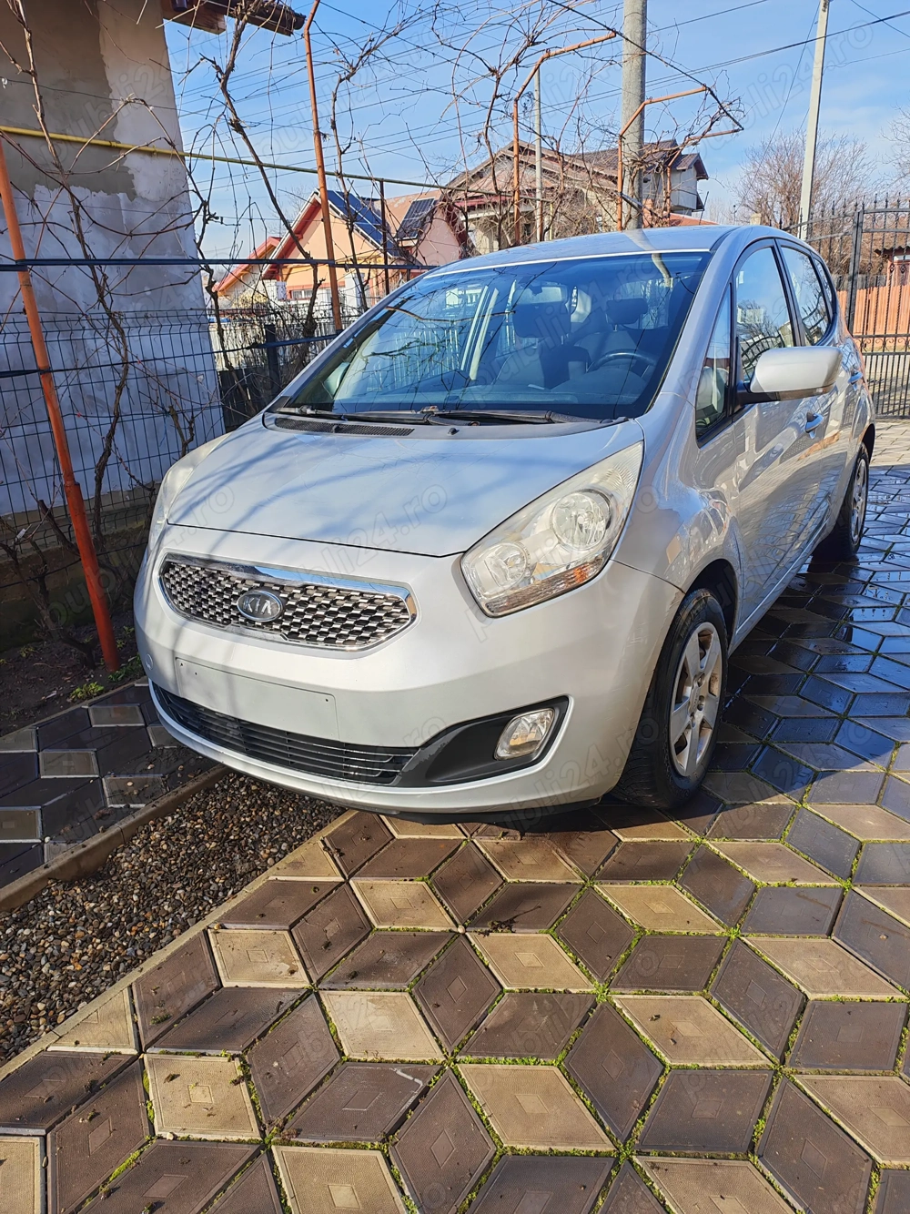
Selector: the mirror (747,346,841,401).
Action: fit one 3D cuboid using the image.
[{"bbox_3d":[0.952,-0.654,2.344,0.225,0.160,0.135,9,23,32],"label":"mirror"}]

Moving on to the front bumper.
[{"bbox_3d":[-0.335,0.105,2.273,1.750,0.650,0.610,9,23,32],"label":"front bumper"}]

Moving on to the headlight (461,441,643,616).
[{"bbox_3d":[0.251,-0.181,1.950,0.300,0.325,0.470,7,22,28],"label":"headlight"}]

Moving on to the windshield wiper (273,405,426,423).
[{"bbox_3d":[-0.351,-0.610,2.657,0.730,0.060,0.070,14,26,41],"label":"windshield wiper"}]

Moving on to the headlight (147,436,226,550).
[{"bbox_3d":[-0.794,-0.341,2.618,0.300,0.325,0.470,11,24,37],"label":"headlight"}]

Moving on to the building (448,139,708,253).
[{"bbox_3d":[5.948,-17.620,41.077,12.000,8.400,10.000,1,20,14],"label":"building"}]

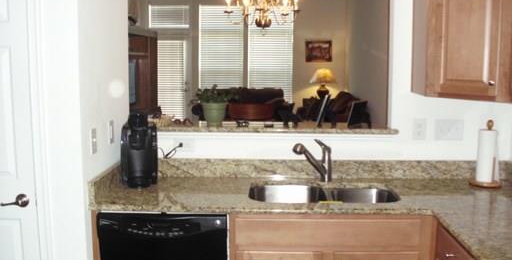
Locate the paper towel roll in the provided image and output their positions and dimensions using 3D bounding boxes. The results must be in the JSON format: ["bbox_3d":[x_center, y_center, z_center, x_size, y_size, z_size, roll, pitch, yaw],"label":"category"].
[{"bbox_3d":[1.207,0.133,2.933,0.112,0.280,0.112,0,8,2],"label":"paper towel roll"}]

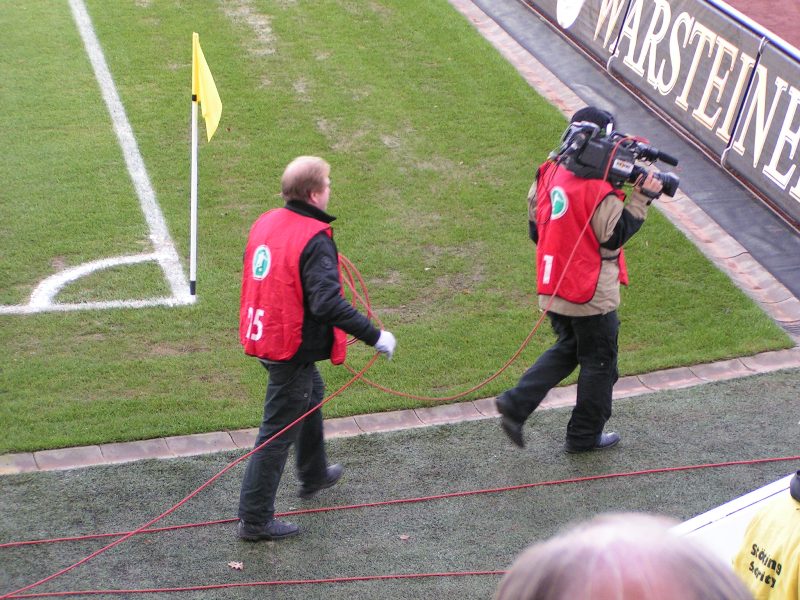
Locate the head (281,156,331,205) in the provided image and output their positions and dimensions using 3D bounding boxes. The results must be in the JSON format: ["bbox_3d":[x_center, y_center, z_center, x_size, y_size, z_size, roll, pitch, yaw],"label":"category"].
[{"bbox_3d":[-0.422,-0.532,11.828,0.215,0.235,0.165,-12,24,-33],"label":"head"}]

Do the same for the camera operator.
[{"bbox_3d":[0.893,-0.105,12.966,0.780,1.740,0.570,-9,23,-26],"label":"camera operator"}]

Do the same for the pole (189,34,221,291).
[{"bbox_3d":[-1.087,-0.745,14.800,0.175,1.547,0.100,2,20,0],"label":"pole"}]

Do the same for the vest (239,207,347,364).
[{"bbox_3d":[-0.494,-0.061,11.987,0.370,0.680,0.470,-12,24,-33],"label":"vest"}]

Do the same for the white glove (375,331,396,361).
[{"bbox_3d":[-0.067,0.210,12.141,0.100,0.125,0.085,-12,24,-33],"label":"white glove"}]

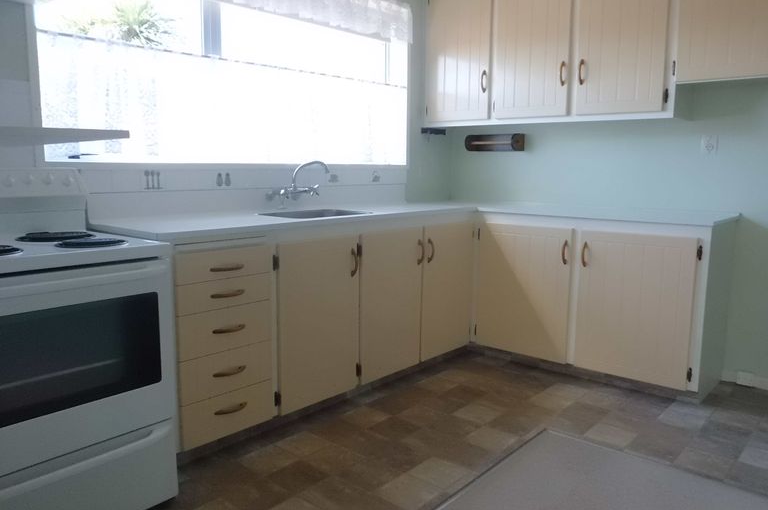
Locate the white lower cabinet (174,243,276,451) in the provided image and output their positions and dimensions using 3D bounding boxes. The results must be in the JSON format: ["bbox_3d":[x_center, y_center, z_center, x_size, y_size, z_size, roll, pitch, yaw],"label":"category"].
[{"bbox_3d":[-0.787,0.307,2.352,0.570,0.775,0.437,9,12,43],"label":"white lower cabinet"}]

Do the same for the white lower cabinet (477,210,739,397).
[{"bbox_3d":[1.158,0.180,3.142,1.226,0.815,0.510,7,11,37],"label":"white lower cabinet"}]

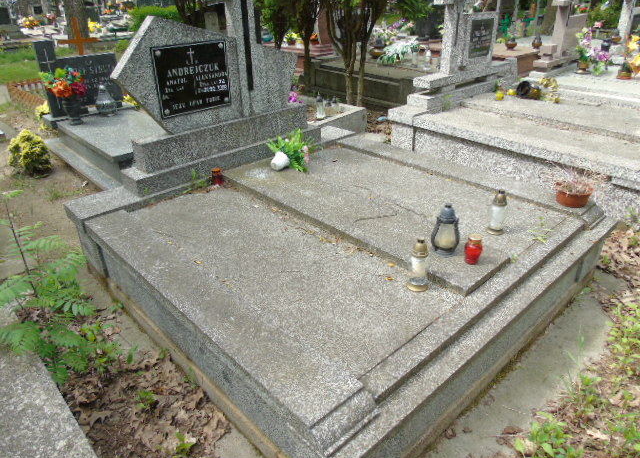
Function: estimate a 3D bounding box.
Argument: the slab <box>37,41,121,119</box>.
[{"bbox_3d":[-2.358,-1.511,4.575,0.695,0.690,0.090,-25,36,-36],"label":"slab"}]

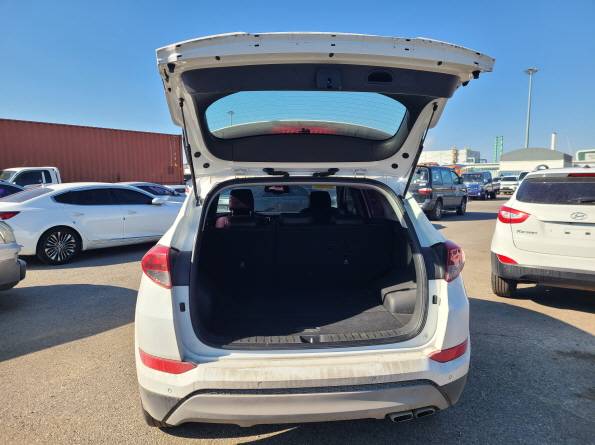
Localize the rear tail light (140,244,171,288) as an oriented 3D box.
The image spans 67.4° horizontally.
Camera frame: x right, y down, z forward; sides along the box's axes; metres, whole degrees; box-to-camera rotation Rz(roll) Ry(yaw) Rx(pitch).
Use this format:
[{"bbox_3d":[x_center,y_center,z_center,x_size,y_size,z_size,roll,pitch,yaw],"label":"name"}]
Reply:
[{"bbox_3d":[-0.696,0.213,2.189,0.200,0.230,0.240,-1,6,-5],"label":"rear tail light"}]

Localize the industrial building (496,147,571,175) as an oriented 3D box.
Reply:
[{"bbox_3d":[50.969,-12.535,96.228,13.000,7.700,15.000,4,7,35],"label":"industrial building"}]

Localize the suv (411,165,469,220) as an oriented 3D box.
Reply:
[{"bbox_3d":[4.990,-1.175,16.780,1.820,1.880,4.750,4,7,36],"label":"suv"}]

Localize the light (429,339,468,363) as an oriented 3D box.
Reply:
[{"bbox_3d":[0.783,0.648,2.270,0.310,0.090,0.250,-1,6,-5],"label":"light"}]

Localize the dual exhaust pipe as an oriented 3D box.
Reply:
[{"bbox_3d":[0.562,0.946,2.251,0.250,0.065,0.160,-1,6,-5],"label":"dual exhaust pipe"}]

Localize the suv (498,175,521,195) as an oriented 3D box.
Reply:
[{"bbox_3d":[18.642,-3.489,39.355,1.850,1.680,4.500,3,7,25],"label":"suv"}]

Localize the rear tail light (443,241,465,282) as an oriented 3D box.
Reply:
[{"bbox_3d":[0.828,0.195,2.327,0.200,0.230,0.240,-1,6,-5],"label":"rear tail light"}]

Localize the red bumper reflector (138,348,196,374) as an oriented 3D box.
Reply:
[{"bbox_3d":[-0.631,0.665,2.142,0.310,0.090,0.250,-1,6,-5],"label":"red bumper reflector"}]

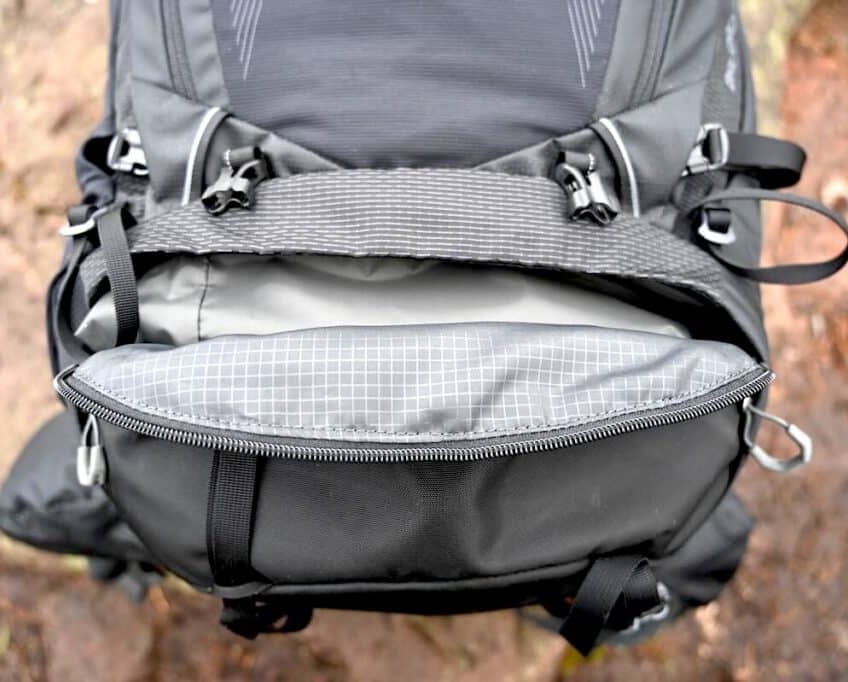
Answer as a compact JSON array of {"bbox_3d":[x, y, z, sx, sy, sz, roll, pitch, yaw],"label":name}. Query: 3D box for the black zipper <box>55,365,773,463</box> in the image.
[{"bbox_3d":[-0.004,0.034,0.316,0.346,0.034,0.048,0,70,0],"label":"black zipper"}]

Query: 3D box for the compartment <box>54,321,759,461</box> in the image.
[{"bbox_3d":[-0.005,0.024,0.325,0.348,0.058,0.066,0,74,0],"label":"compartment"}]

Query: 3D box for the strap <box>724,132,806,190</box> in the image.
[{"bbox_3d":[0.183,-0.096,0.365,0.044,0.022,0.030,0,87,0],"label":"strap"}]

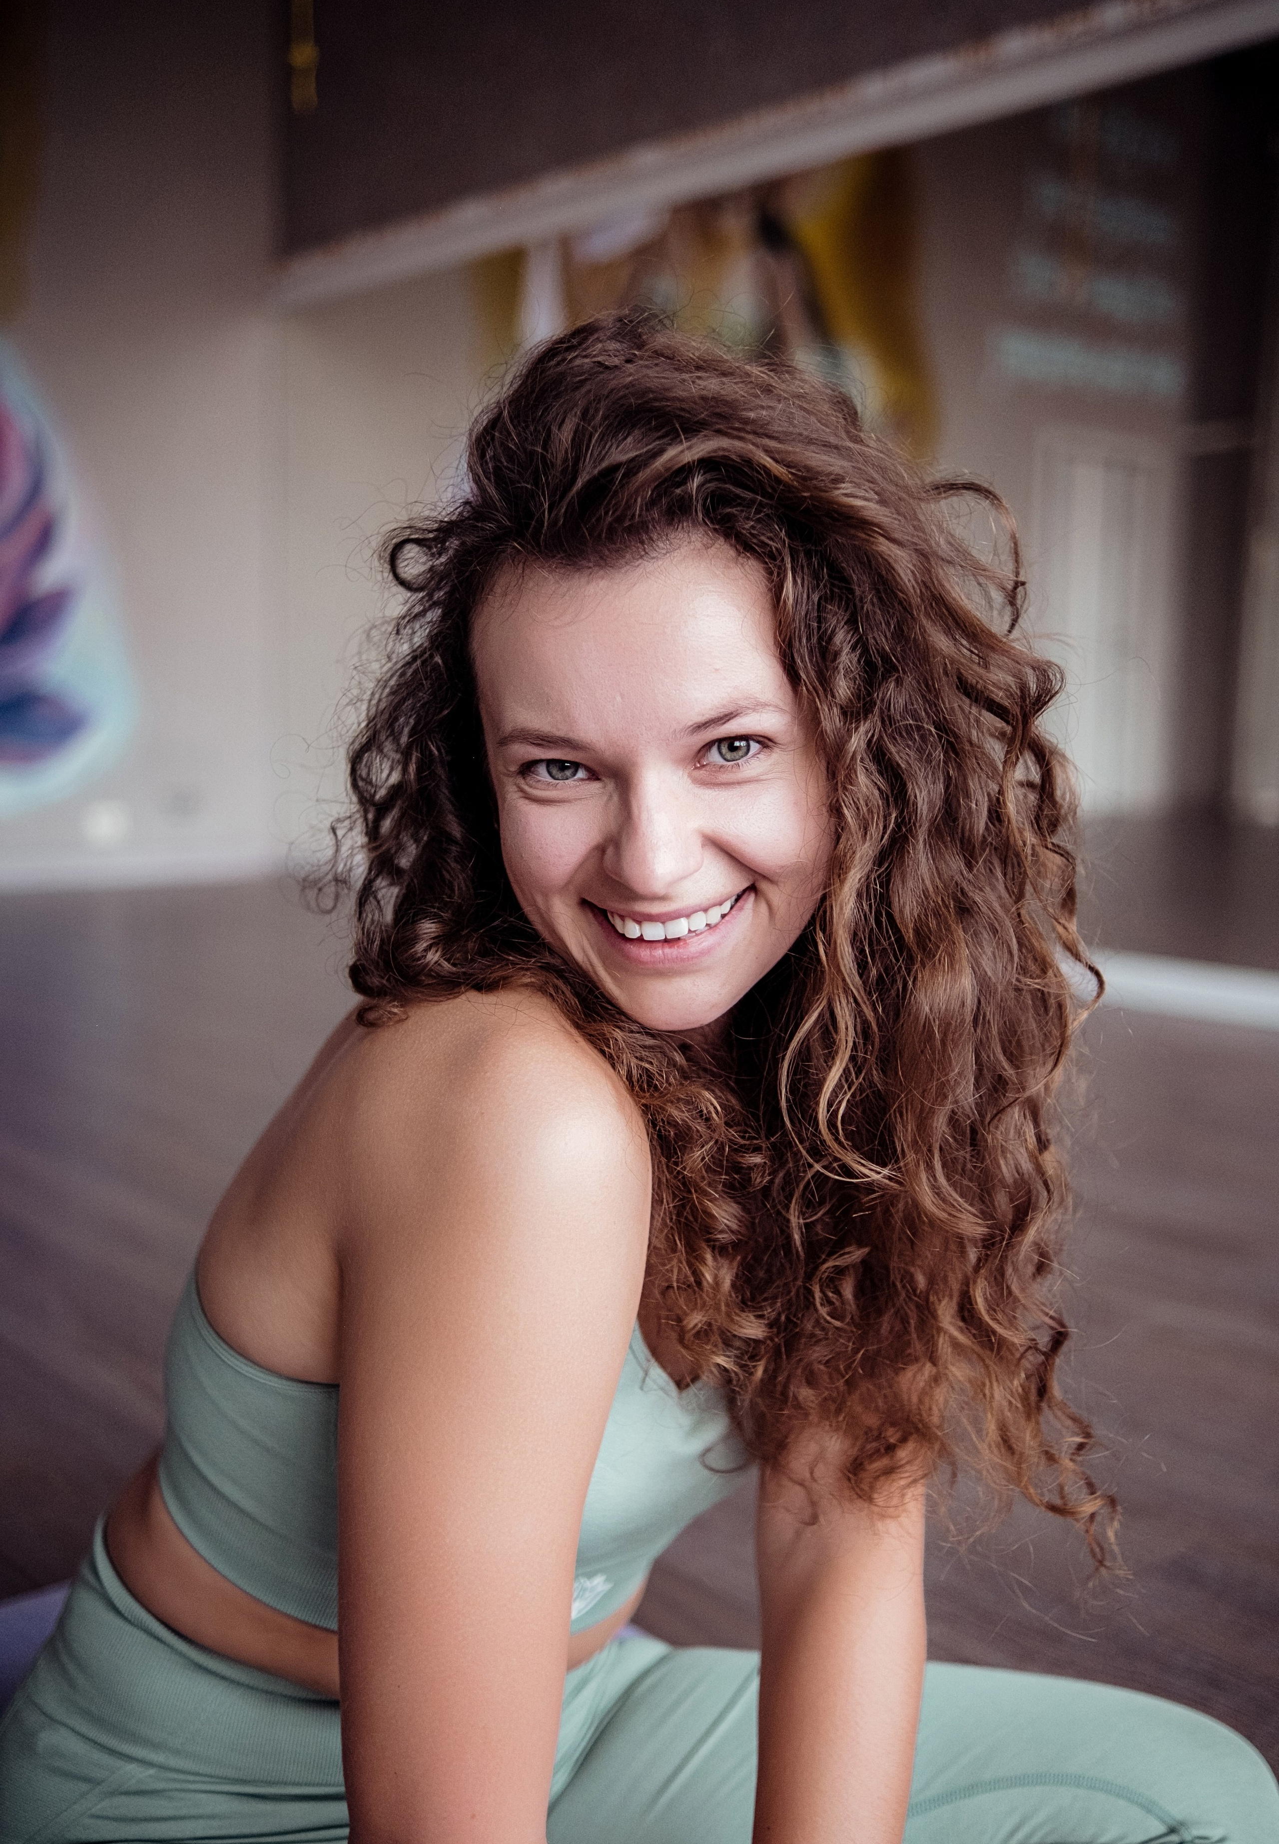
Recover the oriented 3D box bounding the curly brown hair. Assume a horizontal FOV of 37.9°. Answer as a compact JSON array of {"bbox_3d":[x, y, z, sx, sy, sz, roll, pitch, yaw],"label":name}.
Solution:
[{"bbox_3d":[0.031,0.004,0.785,0.320,0.490,0.260,2,7,3],"label":"curly brown hair"}]

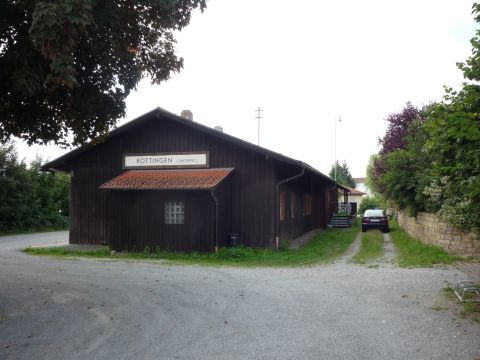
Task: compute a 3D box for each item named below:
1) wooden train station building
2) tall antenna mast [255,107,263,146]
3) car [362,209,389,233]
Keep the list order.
[{"bbox_3d":[0.899,0.365,29.189,11.688,5.808,28.656,-1,-3,17],"label":"wooden train station building"},{"bbox_3d":[1.350,-3.650,31.200,0.550,3.000,0.150,0,-3,2],"label":"tall antenna mast"},{"bbox_3d":[8.995,2.672,29.424,1.700,1.440,4.200,-1,-3,17],"label":"car"}]

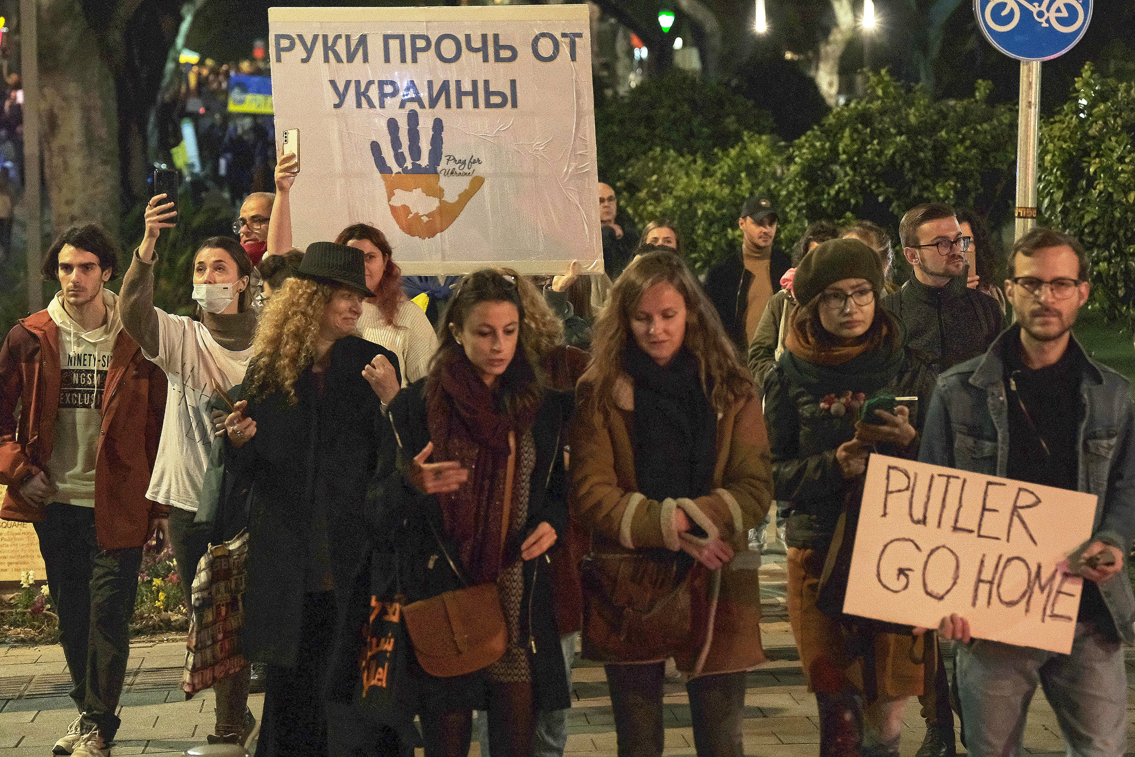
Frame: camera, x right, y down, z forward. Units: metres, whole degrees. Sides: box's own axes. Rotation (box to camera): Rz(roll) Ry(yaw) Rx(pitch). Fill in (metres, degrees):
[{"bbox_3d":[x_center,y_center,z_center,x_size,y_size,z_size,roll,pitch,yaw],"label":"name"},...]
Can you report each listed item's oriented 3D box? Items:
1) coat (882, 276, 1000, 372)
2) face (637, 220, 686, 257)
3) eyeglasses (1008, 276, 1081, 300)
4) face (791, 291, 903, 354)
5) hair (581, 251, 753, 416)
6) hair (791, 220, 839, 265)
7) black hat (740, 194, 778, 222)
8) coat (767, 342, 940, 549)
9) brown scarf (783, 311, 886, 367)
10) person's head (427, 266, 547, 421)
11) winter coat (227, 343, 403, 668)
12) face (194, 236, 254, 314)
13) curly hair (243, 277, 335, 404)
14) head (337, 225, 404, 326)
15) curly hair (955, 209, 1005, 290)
[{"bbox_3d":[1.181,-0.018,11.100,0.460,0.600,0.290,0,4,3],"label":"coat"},{"bbox_3d":[0.443,-0.643,16.700,0.190,0.220,0.190,0,3,2],"label":"face"},{"bbox_3d":[1.043,-0.196,7.700,0.148,0.050,0.130,0,4,6],"label":"eyeglasses"},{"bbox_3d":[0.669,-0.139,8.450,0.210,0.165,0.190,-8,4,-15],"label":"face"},{"bbox_3d":[0.229,-0.105,8.100,0.390,0.380,0.280,0,3,8],"label":"hair"},{"bbox_3d":[0.979,-0.507,13.800,0.240,0.250,0.230,0,3,-9],"label":"hair"},{"bbox_3d":[0.928,-0.820,17.150,0.180,0.135,0.260,-1,3,-27],"label":"black hat"},{"bbox_3d":[0.690,0.170,8.650,0.440,0.520,0.360,0,3,0],"label":"coat"},{"bbox_3d":[0.703,-0.106,9.250,0.280,0.170,0.250,0,3,-6],"label":"brown scarf"},{"bbox_3d":[-0.193,-0.082,8.500,0.250,0.340,0.260,-2,5,-30],"label":"person's head"},{"bbox_3d":[-0.675,0.323,9.350,0.475,0.895,0.360,0,3,-5],"label":"winter coat"},{"bbox_3d":[-1.056,-0.317,10.850,0.180,0.235,0.200,-3,-1,24],"label":"face"},{"bbox_3d":[-0.766,-0.103,9.700,0.220,0.360,0.230,3,5,39],"label":"curly hair"},{"bbox_3d":[-0.687,-0.372,12.300,0.230,0.330,0.250,1,3,13],"label":"head"},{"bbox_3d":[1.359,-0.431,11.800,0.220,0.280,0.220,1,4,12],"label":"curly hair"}]

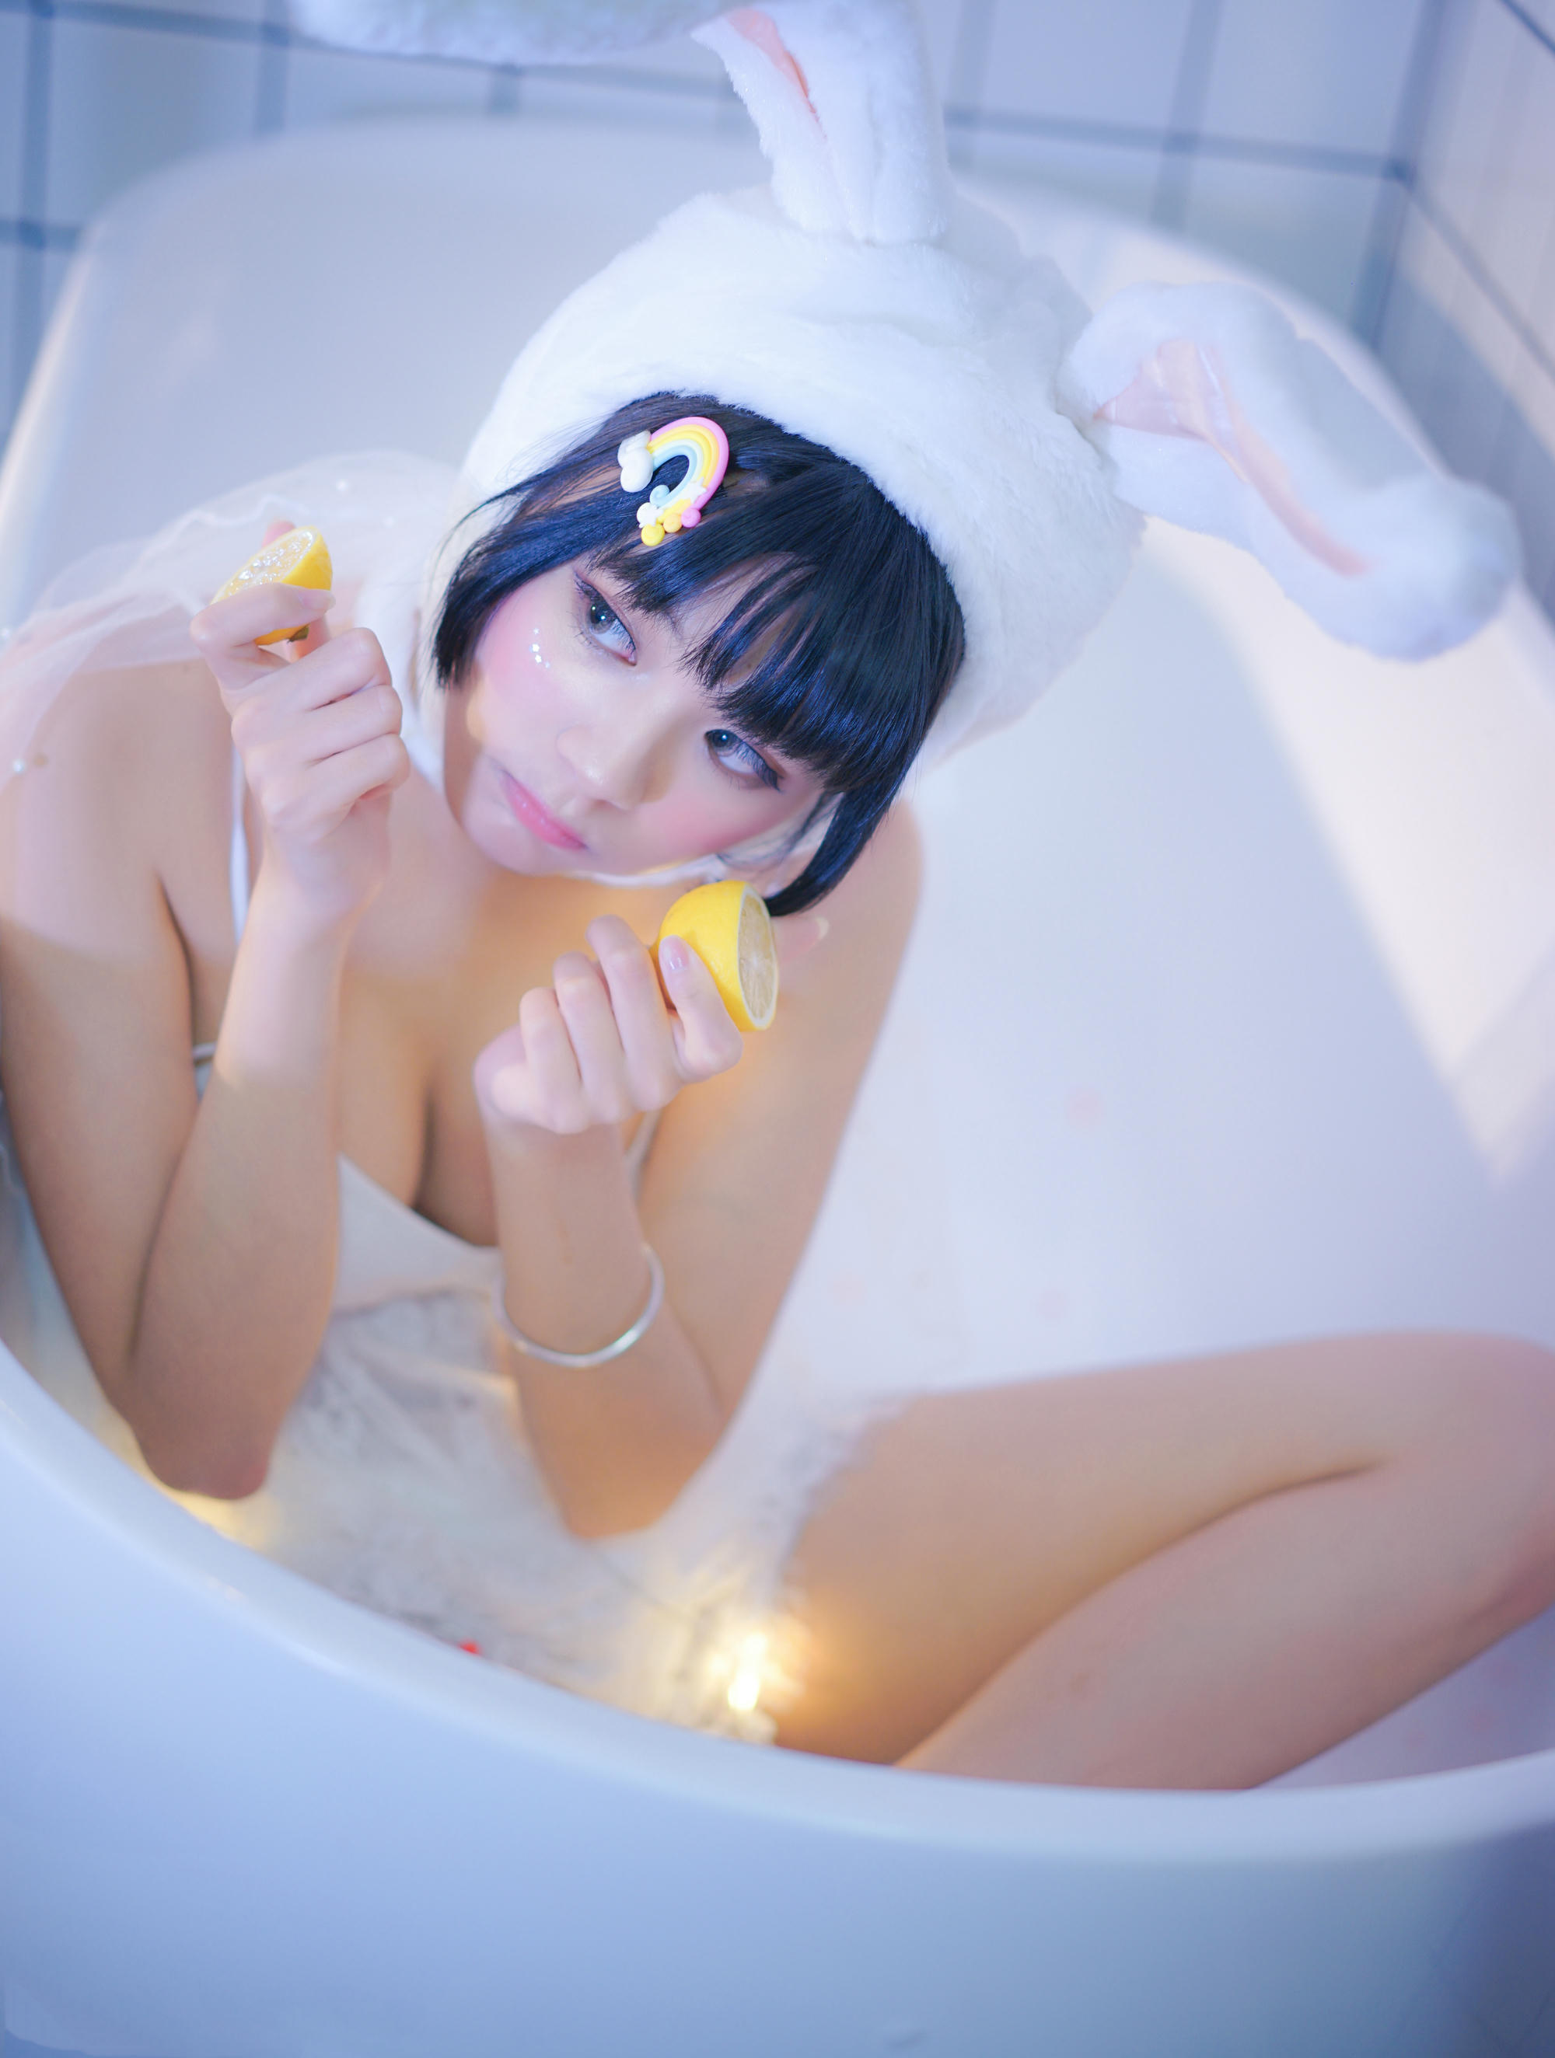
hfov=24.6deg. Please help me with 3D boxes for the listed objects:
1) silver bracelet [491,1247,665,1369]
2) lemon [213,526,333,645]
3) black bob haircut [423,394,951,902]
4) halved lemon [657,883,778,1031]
[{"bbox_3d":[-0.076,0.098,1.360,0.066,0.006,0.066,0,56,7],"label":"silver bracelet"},{"bbox_3d":[-0.185,-0.160,1.352,0.056,0.031,0.056,-41,26,0],"label":"lemon"},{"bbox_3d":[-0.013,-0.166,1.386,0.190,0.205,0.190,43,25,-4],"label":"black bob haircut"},{"bbox_3d":[-0.027,-0.025,1.320,0.042,0.056,0.056,-4,0,15],"label":"halved lemon"}]

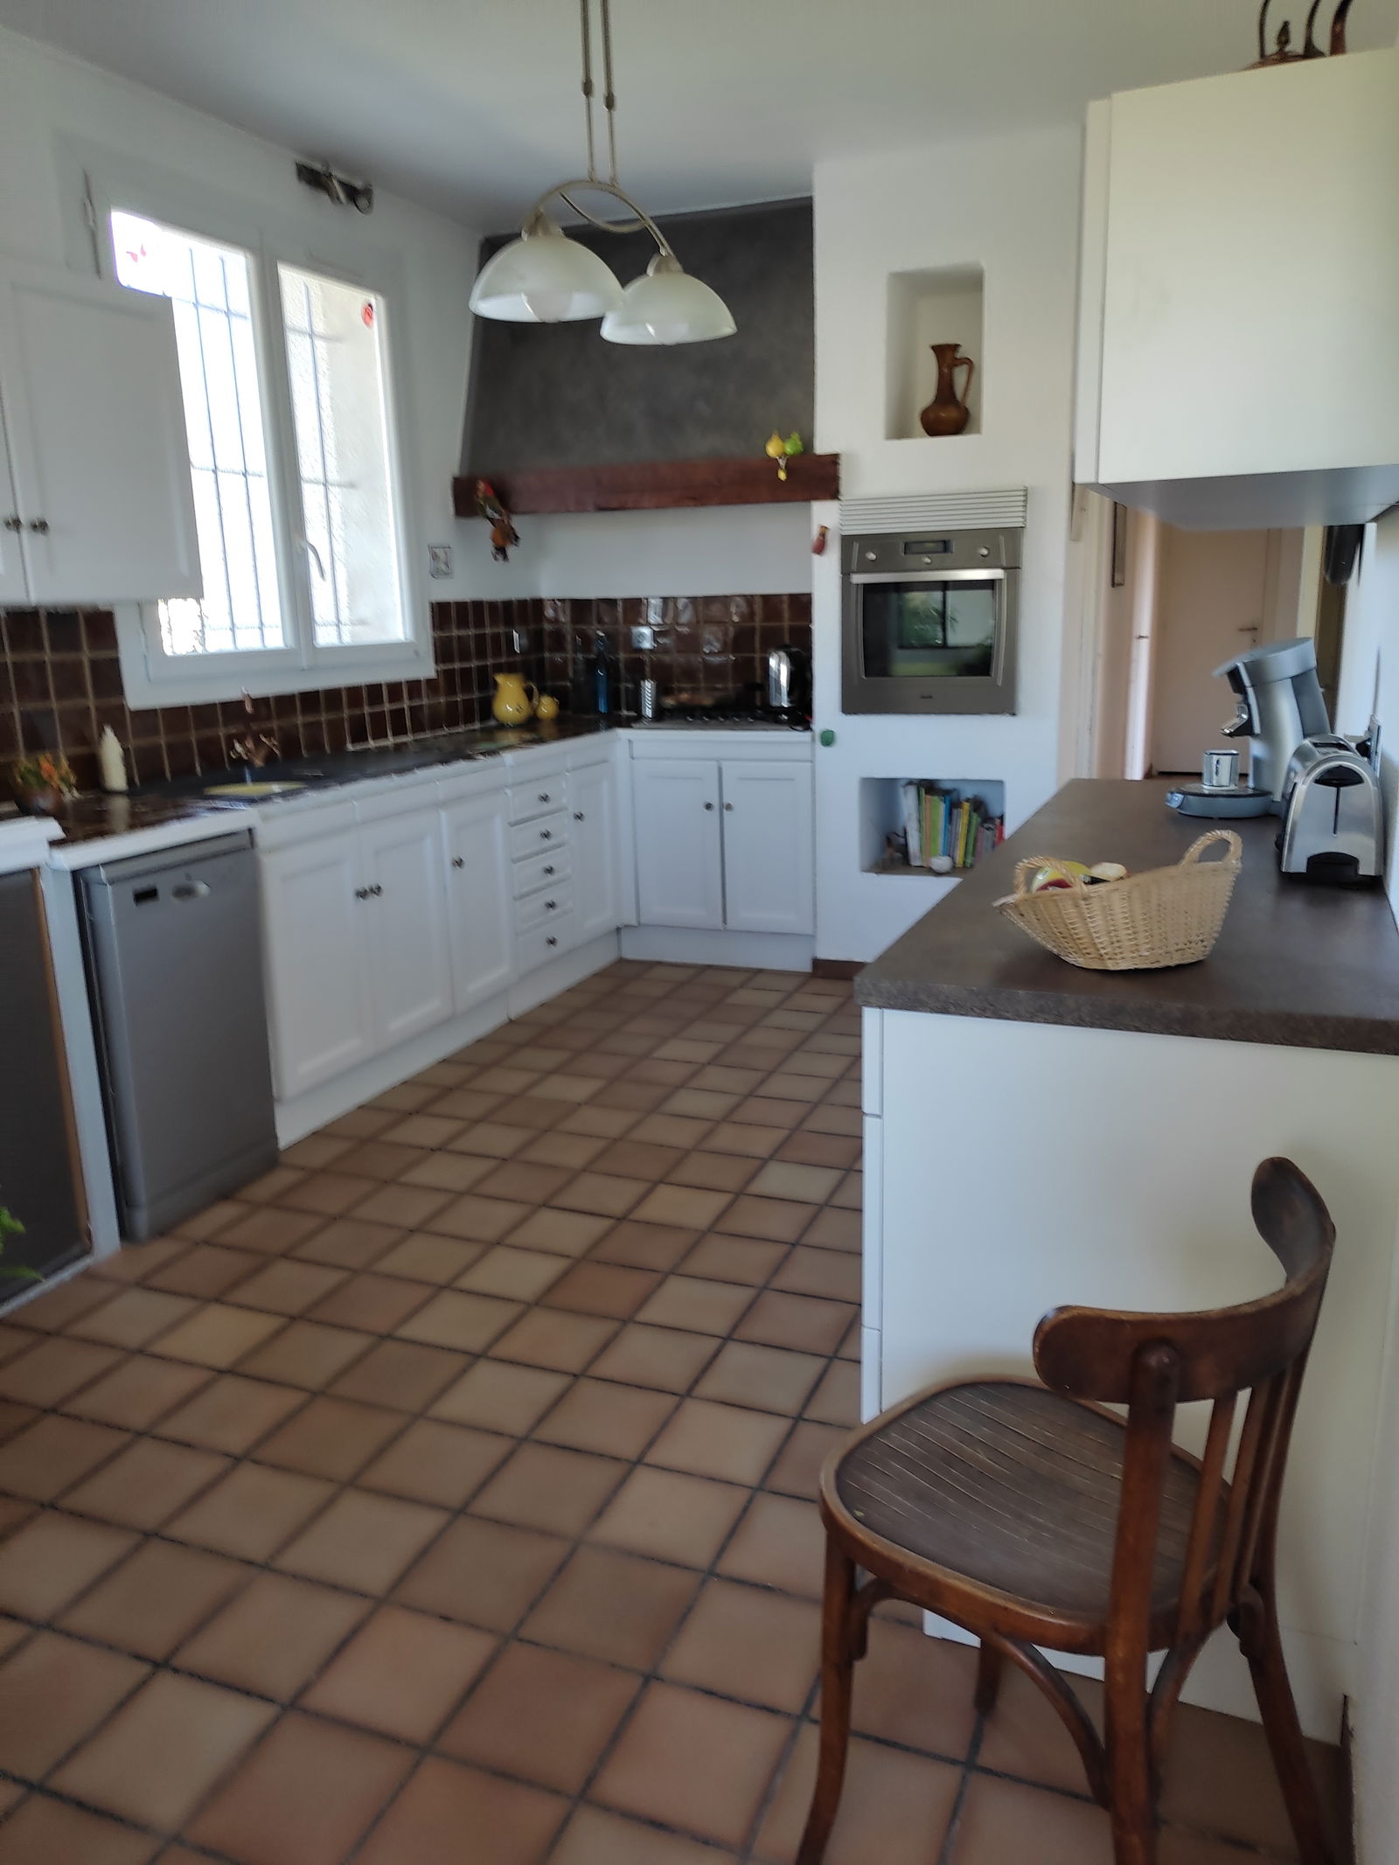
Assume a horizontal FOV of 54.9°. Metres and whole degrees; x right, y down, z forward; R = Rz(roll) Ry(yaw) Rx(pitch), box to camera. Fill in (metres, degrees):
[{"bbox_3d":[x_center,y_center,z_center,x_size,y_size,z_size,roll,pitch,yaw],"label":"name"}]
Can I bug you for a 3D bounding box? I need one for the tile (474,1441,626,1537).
[{"bbox_3d":[-0.234,0.886,2.137,0.198,0.015,0.198,4,14,22],"label":"tile"}]

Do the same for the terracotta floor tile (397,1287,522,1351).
[{"bbox_3d":[-0.462,0.771,2.654,0.198,0.015,0.198,4,14,22],"label":"terracotta floor tile"}]

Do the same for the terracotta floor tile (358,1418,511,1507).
[{"bbox_3d":[-0.418,0.845,2.141,0.189,0.012,0.189,3,14,22],"label":"terracotta floor tile"}]

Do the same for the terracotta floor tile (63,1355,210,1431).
[{"bbox_3d":[-0.983,0.811,2.362,0.189,0.012,0.189,3,14,22],"label":"terracotta floor tile"}]

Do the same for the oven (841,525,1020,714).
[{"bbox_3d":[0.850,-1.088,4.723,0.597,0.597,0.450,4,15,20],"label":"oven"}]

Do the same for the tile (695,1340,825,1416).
[{"bbox_3d":[0.108,0.780,2.354,0.189,0.012,0.189,3,14,22],"label":"tile"}]

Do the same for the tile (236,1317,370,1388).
[{"bbox_3d":[-0.739,0.805,2.546,0.198,0.015,0.198,4,14,22],"label":"tile"}]

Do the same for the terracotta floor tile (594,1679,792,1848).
[{"bbox_3d":[-0.004,0.964,1.566,0.189,0.012,0.189,3,14,22],"label":"terracotta floor tile"}]

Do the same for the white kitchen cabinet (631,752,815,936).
[{"bbox_3d":[0.188,-0.380,5.292,0.721,0.649,0.560,3,14,22],"label":"white kitchen cabinet"}]

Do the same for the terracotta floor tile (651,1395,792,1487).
[{"bbox_3d":[0.036,0.851,2.245,0.193,0.012,0.193,4,14,22],"label":"terracotta floor tile"}]

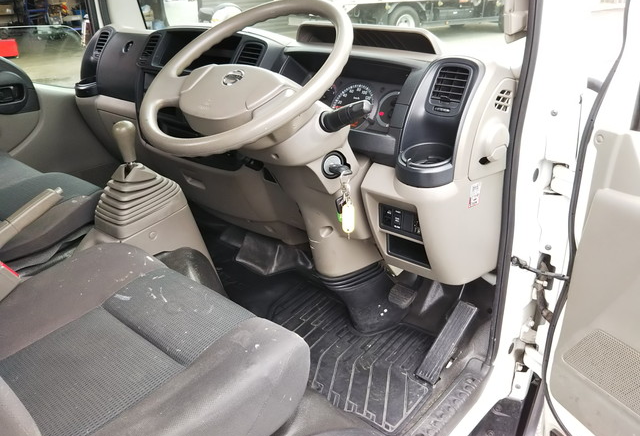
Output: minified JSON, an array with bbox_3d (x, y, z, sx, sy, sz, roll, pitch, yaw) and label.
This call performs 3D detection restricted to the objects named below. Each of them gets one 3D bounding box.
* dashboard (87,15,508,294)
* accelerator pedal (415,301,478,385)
[{"bbox_3d":[-0.158,-0.286,1.515,1.475,0.480,0.465,19,29,37],"label":"dashboard"},{"bbox_3d":[0.318,0.311,1.365,0.053,0.032,0.217,21,69,41],"label":"accelerator pedal"}]

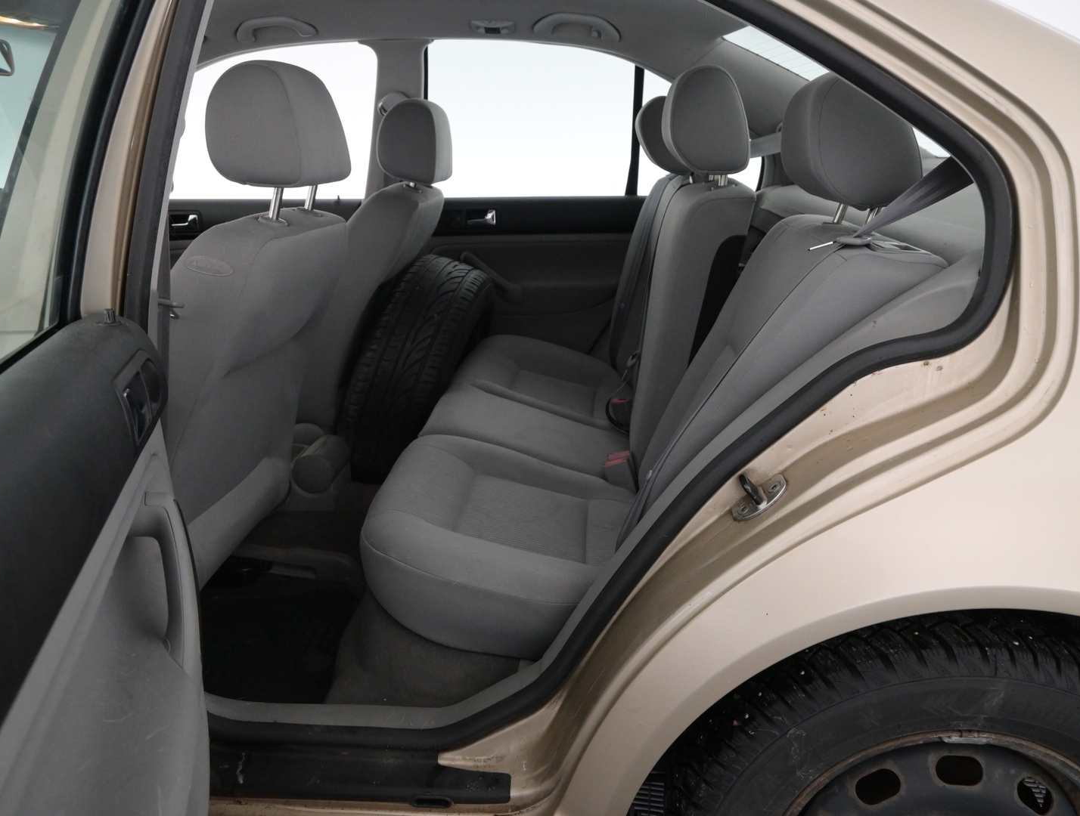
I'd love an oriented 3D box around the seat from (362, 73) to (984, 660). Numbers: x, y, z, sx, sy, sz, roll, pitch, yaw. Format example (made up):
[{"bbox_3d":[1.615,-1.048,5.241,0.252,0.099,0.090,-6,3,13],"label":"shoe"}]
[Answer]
[{"bbox_3d":[0.146,-0.203,1.656,0.870,0.890,1.310,1,17,5],"label":"seat"}]

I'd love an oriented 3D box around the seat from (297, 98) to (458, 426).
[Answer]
[{"bbox_3d":[-0.631,-0.275,2.079,0.860,0.960,0.520,1,17,5],"label":"seat"}]

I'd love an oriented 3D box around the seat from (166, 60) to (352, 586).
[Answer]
[{"bbox_3d":[-0.725,-0.069,1.400,0.860,0.960,0.520,1,17,5],"label":"seat"}]

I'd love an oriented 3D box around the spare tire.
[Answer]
[{"bbox_3d":[-0.340,-0.103,2.106,0.210,0.630,0.630,25,17,-6],"label":"spare tire"}]

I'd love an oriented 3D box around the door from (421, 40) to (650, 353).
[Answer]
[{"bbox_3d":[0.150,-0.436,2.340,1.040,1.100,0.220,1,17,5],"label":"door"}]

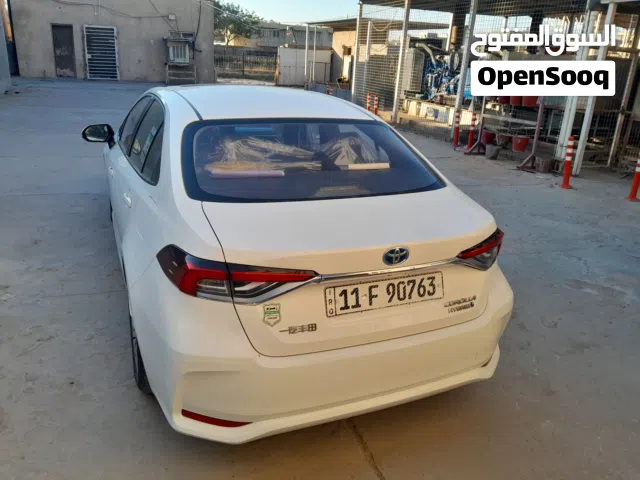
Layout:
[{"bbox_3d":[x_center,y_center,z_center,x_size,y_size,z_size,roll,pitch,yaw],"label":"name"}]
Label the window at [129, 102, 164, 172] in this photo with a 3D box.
[{"bbox_3d":[-1.006,-0.591,2.776,0.061,0.420,0.902,19,11,-31],"label":"window"}]

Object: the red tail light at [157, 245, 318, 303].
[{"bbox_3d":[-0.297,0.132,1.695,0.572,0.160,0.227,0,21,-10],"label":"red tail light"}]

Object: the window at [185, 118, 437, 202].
[{"bbox_3d":[-0.028,-0.401,2.341,1.264,0.078,0.726,-5,43,-24],"label":"window"}]

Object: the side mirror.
[{"bbox_3d":[-1.762,-0.836,3.814,0.220,0.170,0.150,-5,22,-24],"label":"side mirror"}]

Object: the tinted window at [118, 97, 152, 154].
[{"bbox_3d":[-1.327,-0.855,3.450,0.061,0.429,0.930,19,11,-31],"label":"tinted window"}]

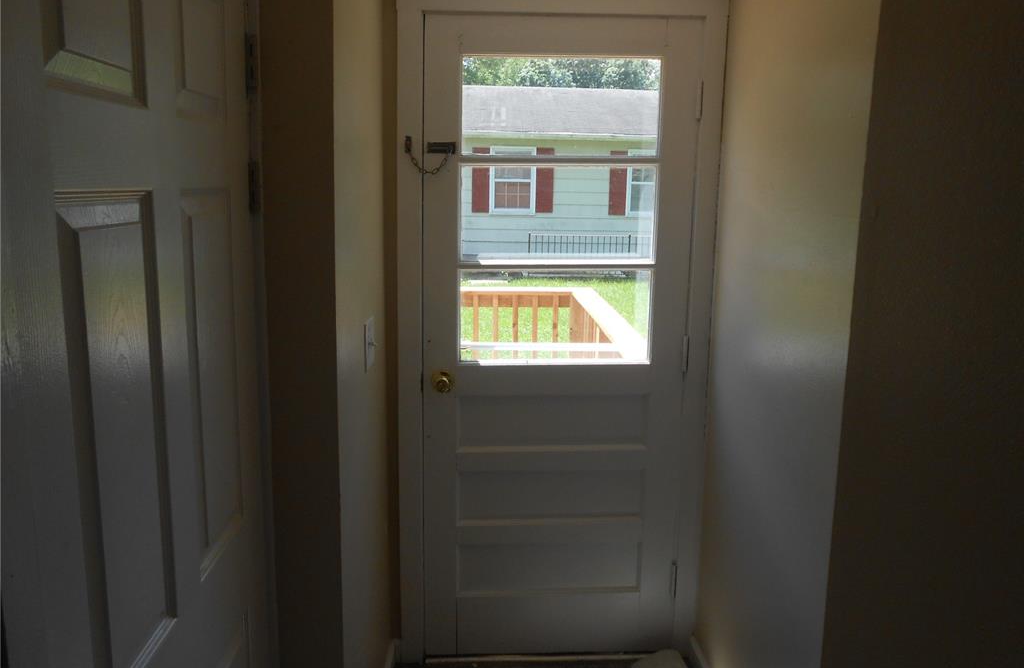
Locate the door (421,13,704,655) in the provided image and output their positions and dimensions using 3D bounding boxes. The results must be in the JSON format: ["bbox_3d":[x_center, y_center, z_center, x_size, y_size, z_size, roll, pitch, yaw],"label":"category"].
[{"bbox_3d":[0.139,0.062,2.366,0.808,1.970,0.045,0,9,-3],"label":"door"}]

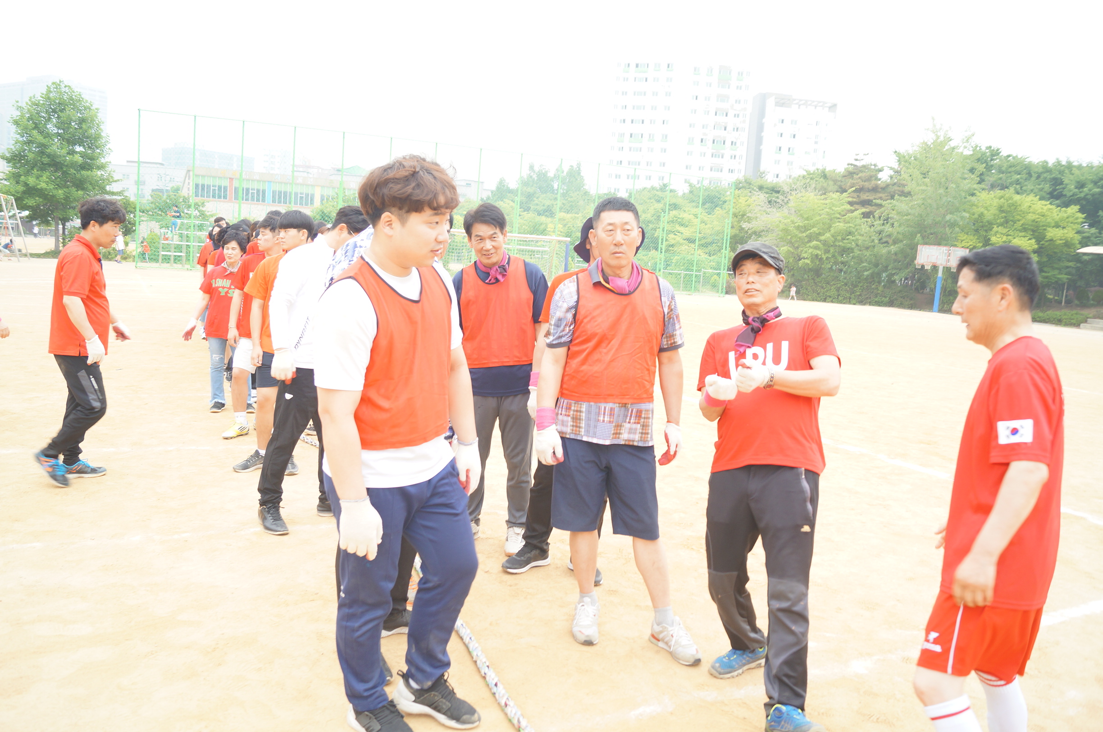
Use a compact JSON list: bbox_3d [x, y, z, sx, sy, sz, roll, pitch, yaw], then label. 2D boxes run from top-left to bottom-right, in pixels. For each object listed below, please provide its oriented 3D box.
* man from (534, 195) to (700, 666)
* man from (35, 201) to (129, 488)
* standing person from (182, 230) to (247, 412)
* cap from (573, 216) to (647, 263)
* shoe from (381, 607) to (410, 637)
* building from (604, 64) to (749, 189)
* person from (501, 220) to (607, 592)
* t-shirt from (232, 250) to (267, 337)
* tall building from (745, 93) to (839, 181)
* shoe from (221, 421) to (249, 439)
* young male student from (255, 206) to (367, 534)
[{"bbox_3d":[0.293,0.241,3.251,0.670,1.750,0.440,3,7,-14],"label":"man"},{"bbox_3d":[-2.771,-0.152,4.866,0.520,1.680,0.500,1,8,-28],"label":"man"},{"bbox_3d":[-2.884,-0.395,7.254,0.640,1.580,0.360,4,7,-7],"label":"standing person"},{"bbox_3d":[0.272,-0.590,3.870,0.320,0.200,0.330,4,7,0],"label":"cap"},{"bbox_3d":[-0.567,0.997,3.281,0.290,0.115,0.105,3,7,-12],"label":"shoe"},{"bbox_3d":[24.880,-39.519,170.006,27.500,41.500,12.500,5,7,3],"label":"building"},{"bbox_3d":[0.148,0.158,3.994,0.620,1.740,0.380,5,7,5],"label":"person"},{"bbox_3d":[-2.160,-0.540,6.310,0.480,0.670,0.310,4,7,-5],"label":"t-shirt"},{"bbox_3d":[48.200,-36.279,173.994,15.300,37.500,13.000,4,7,0],"label":"tall building"},{"bbox_3d":[-2.430,0.498,6.360,0.100,0.110,0.270,7,8,22],"label":"shoe"},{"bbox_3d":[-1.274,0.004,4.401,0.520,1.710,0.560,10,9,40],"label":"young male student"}]

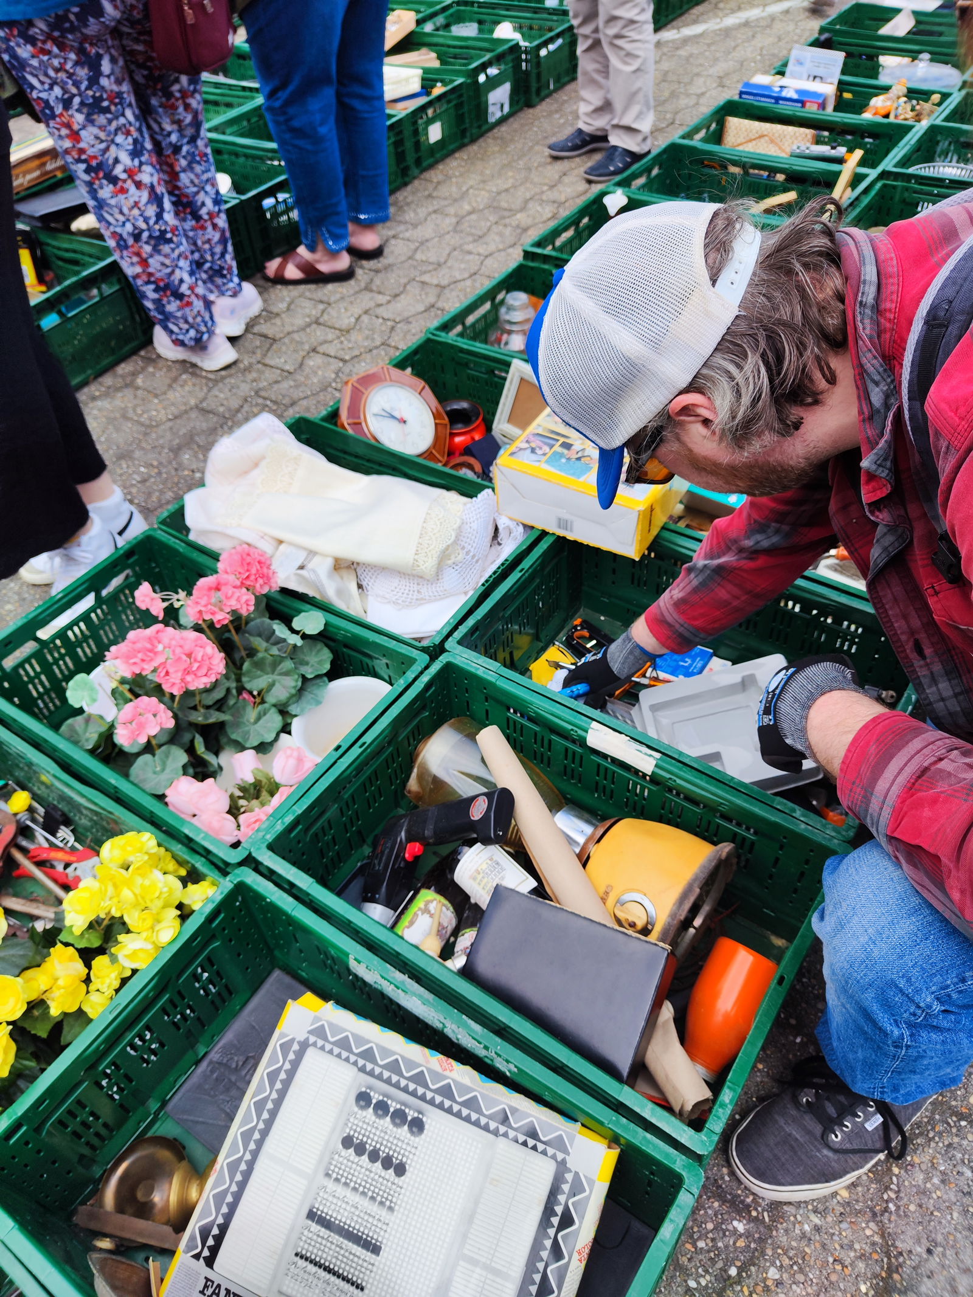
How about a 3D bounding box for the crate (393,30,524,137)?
[{"bbox_3d":[-0.205,-2.305,3.662,0.600,0.240,0.400,23,52,23],"label":"crate"}]

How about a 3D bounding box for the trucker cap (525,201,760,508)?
[{"bbox_3d":[0.105,-0.250,0.761,0.155,0.268,0.178,22,50,-27],"label":"trucker cap"}]

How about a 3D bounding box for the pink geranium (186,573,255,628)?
[{"bbox_3d":[-0.404,-0.073,1.367,0.102,0.066,0.088,-2,47,2],"label":"pink geranium"}]

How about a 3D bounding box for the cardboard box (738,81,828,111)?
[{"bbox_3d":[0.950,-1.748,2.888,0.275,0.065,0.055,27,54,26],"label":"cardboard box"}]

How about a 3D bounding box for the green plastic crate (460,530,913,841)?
[{"bbox_3d":[0.300,0.067,1.370,0.600,0.230,0.400,25,54,25],"label":"green plastic crate"}]

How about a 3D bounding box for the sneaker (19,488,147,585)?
[{"bbox_3d":[-0.825,-0.220,1.812,0.272,0.120,0.100,-17,48,-12],"label":"sneaker"}]

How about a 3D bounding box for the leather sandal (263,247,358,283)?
[{"bbox_3d":[-0.530,-1.151,2.684,0.270,0.072,0.100,2,47,6],"label":"leather sandal"}]

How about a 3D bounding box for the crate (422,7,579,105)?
[{"bbox_3d":[0.025,-2.532,3.865,0.600,0.225,0.400,21,52,22],"label":"crate"}]

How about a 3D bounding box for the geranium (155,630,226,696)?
[{"bbox_3d":[-0.410,0.020,1.244,0.090,0.068,0.090,-5,47,0],"label":"geranium"}]

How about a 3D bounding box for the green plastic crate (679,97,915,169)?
[{"bbox_3d":[0.933,-1.463,2.769,0.600,0.230,0.400,24,53,24],"label":"green plastic crate"}]

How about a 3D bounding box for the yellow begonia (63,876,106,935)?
[{"bbox_3d":[-0.470,0.300,1.051,0.052,0.050,0.054,-2,47,2],"label":"yellow begonia"}]

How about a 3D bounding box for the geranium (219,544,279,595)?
[{"bbox_3d":[-0.349,-0.114,1.320,0.090,0.070,0.088,-5,47,0],"label":"geranium"}]

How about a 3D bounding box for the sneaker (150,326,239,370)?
[{"bbox_3d":[-0.810,-0.839,2.422,0.260,0.105,0.100,21,52,22],"label":"sneaker"}]

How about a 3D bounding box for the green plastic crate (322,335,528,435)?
[{"bbox_3d":[0.032,-0.388,1.828,0.600,0.230,0.400,22,52,23],"label":"green plastic crate"}]

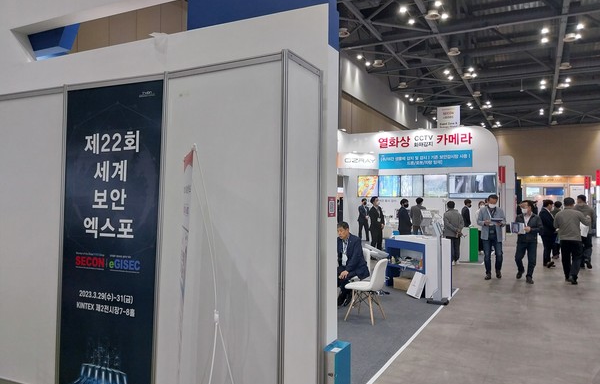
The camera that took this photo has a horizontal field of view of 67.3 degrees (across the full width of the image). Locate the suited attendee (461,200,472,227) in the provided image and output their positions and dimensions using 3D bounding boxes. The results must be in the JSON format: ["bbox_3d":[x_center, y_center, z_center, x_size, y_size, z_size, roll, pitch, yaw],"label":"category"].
[{"bbox_3d":[5.551,1.102,15.000,0.330,1.720,0.480,0,-1,21],"label":"suited attendee"}]

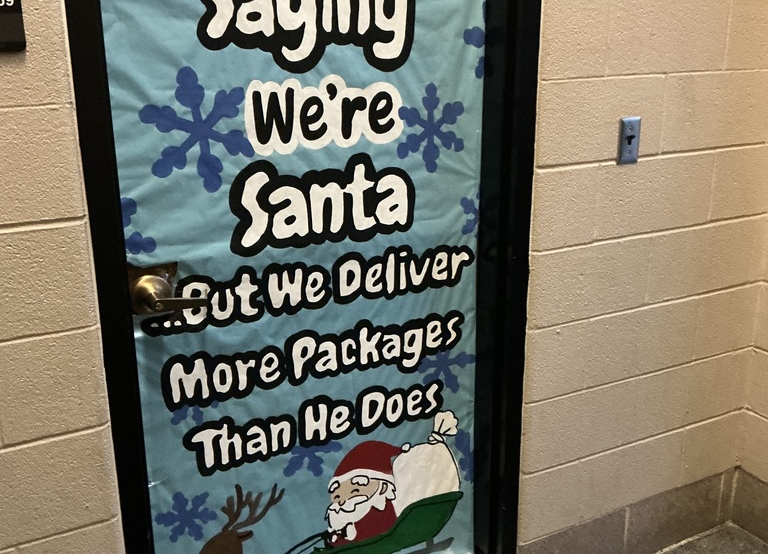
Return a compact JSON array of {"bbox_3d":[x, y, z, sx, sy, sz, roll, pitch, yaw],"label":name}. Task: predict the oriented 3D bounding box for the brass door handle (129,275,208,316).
[{"bbox_3d":[-0.433,0.042,1.678,0.146,0.086,0.075,-9,19,-27],"label":"brass door handle"}]

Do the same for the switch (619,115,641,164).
[{"bbox_3d":[0.616,-0.341,2.070,0.068,0.114,0.009,-9,19,-27],"label":"switch"}]

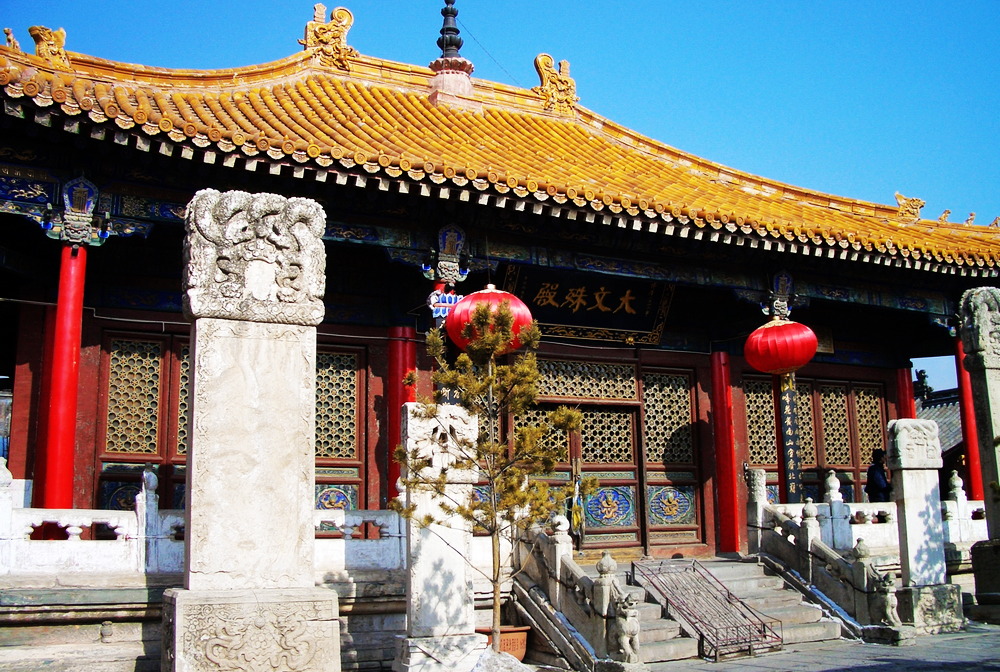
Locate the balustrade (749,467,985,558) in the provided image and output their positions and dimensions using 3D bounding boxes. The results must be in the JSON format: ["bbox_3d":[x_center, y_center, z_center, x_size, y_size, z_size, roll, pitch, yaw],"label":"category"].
[{"bbox_3d":[5.906,2.655,15.476,5.395,1.222,0.260,4,-13,-26],"label":"balustrade"}]

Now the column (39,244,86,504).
[{"bbox_3d":[-4.639,0.752,10.783,0.277,3.588,0.277,4,-13,-26],"label":"column"}]

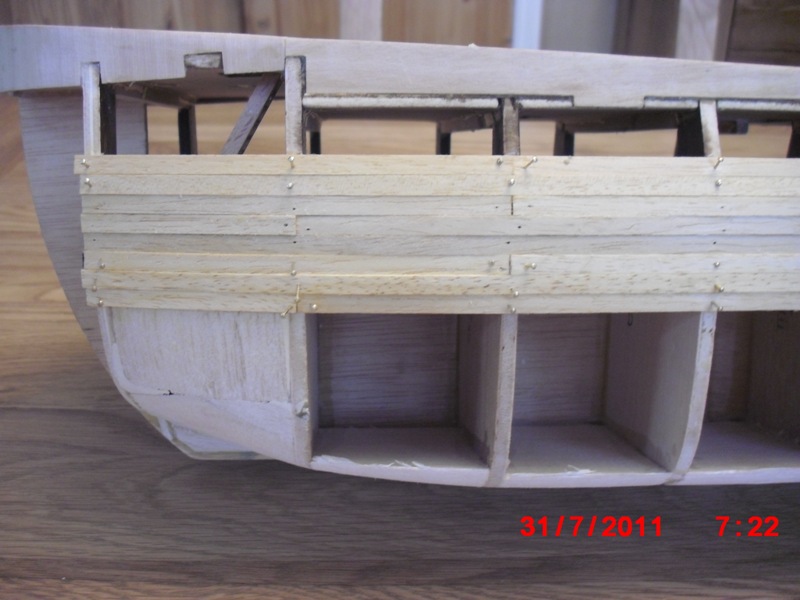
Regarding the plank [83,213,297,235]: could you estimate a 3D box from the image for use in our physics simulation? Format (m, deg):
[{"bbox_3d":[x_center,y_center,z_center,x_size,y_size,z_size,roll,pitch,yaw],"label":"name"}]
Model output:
[{"bbox_3d":[-0.064,-0.023,0.267,0.067,0.006,0.002,1,3,6],"label":"plank"}]

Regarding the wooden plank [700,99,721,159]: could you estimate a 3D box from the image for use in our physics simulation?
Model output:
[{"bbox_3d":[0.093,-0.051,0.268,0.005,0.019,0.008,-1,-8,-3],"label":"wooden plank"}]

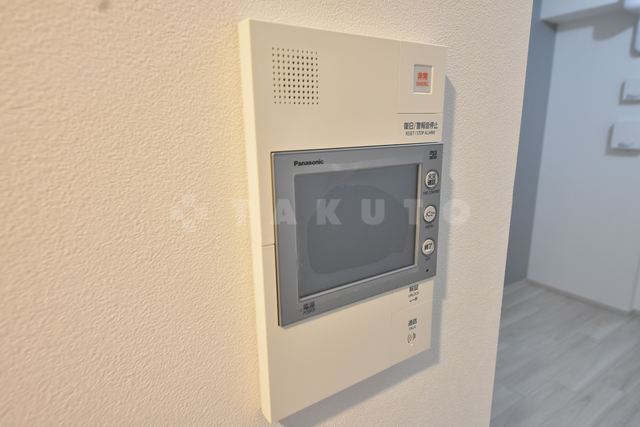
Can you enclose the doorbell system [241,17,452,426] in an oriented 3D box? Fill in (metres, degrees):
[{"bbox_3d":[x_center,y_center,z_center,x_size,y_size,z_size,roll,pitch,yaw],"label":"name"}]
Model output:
[{"bbox_3d":[0.028,0.008,0.266,0.155,0.247,0.019,-9,16,-31],"label":"doorbell system"}]

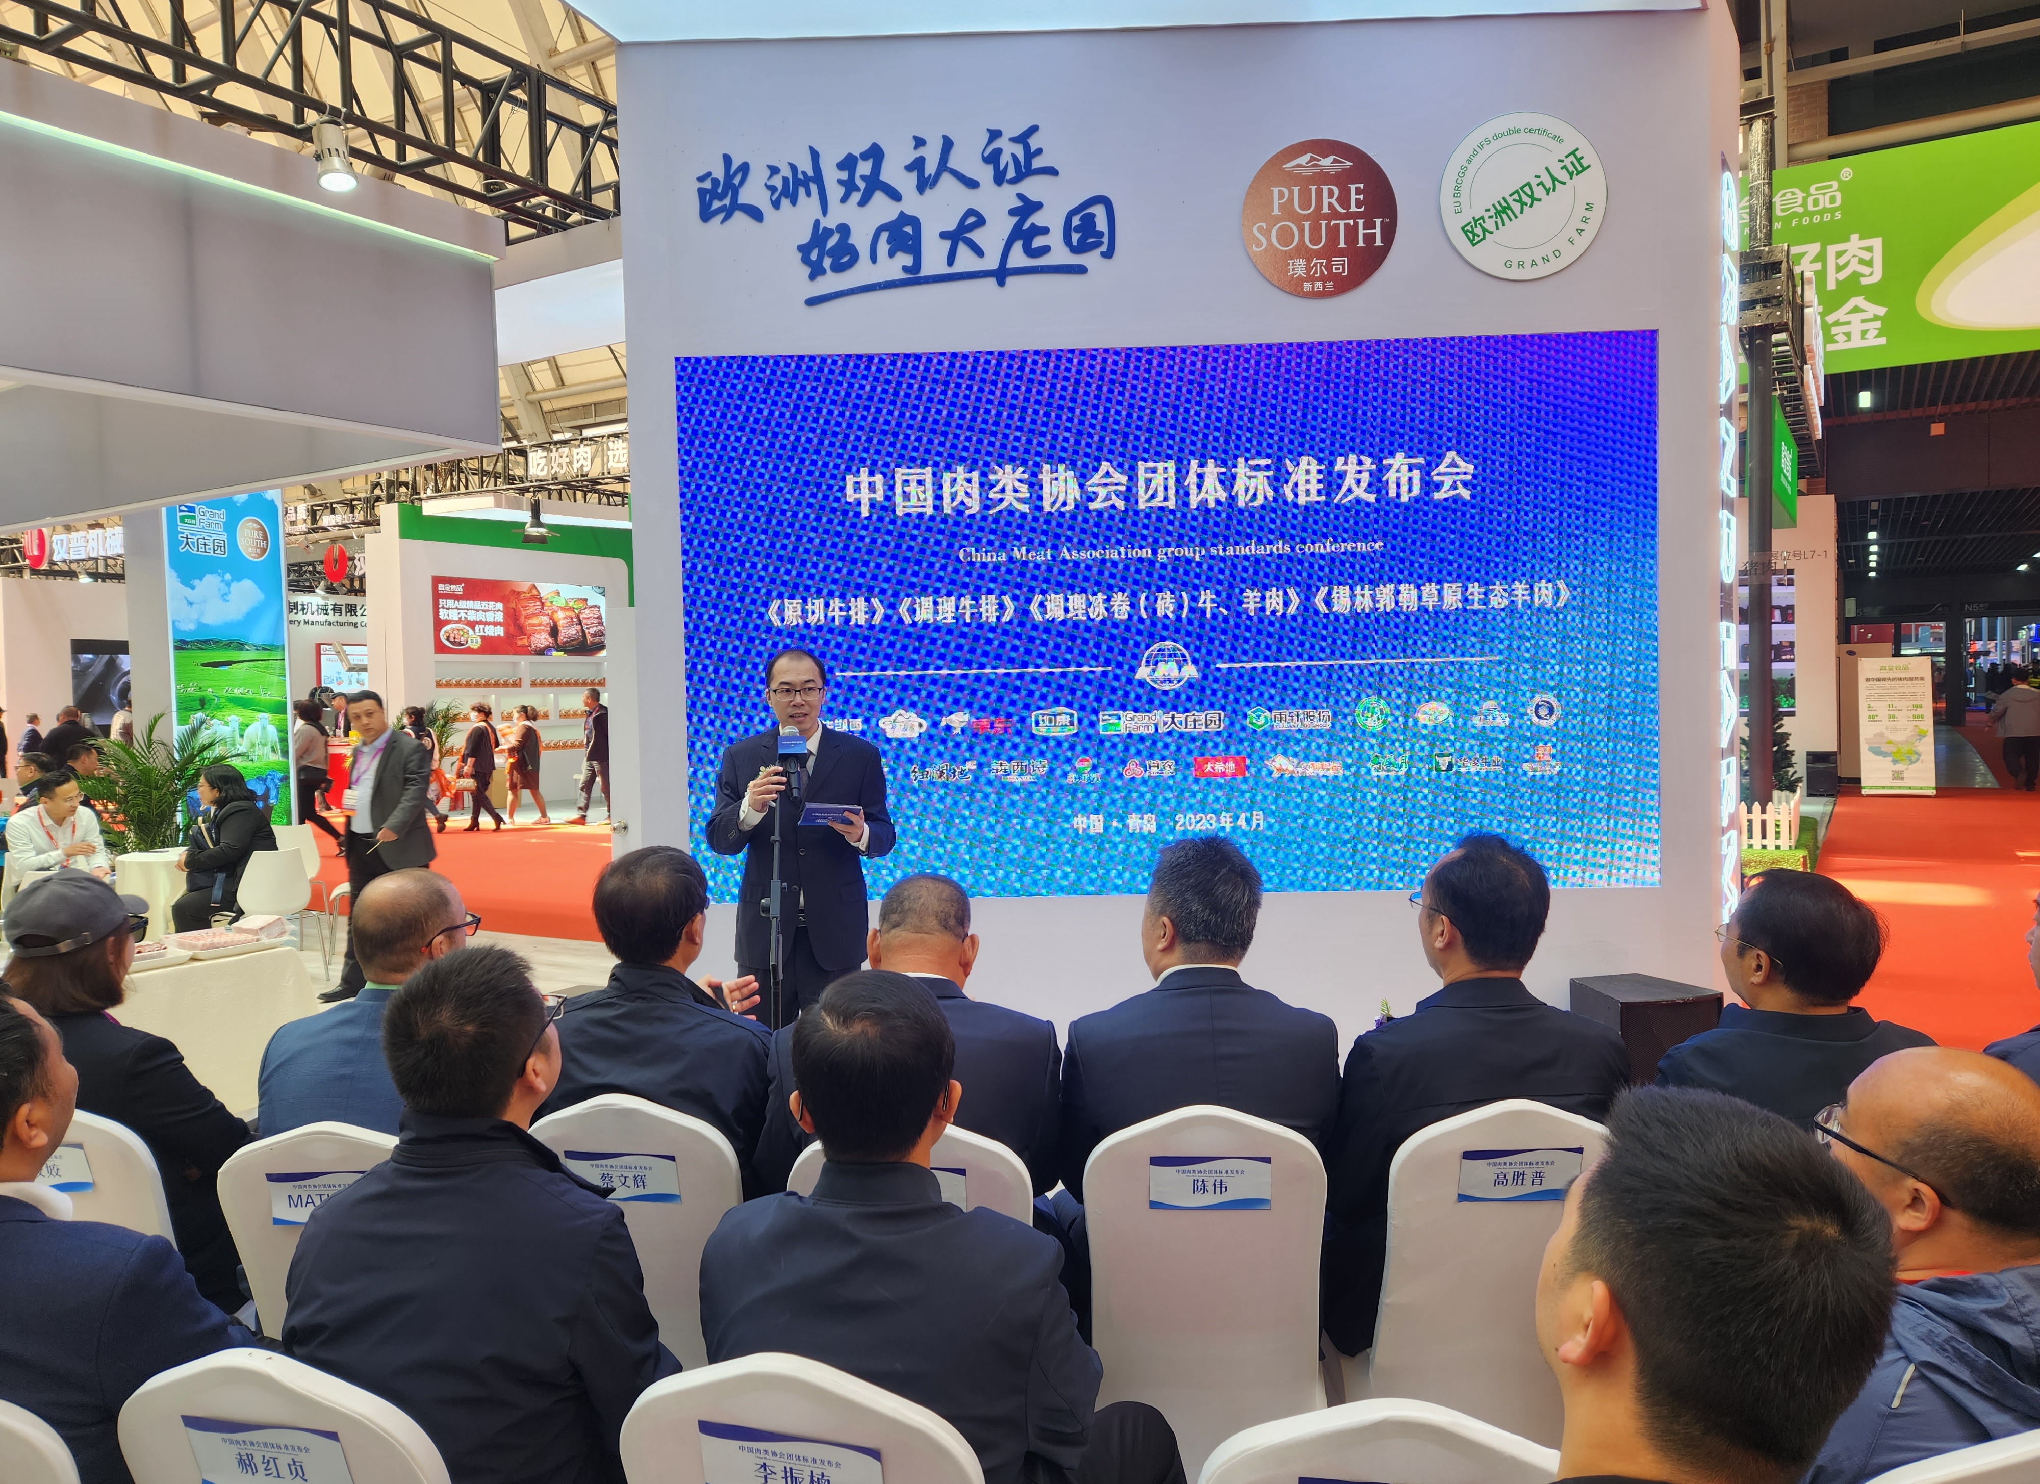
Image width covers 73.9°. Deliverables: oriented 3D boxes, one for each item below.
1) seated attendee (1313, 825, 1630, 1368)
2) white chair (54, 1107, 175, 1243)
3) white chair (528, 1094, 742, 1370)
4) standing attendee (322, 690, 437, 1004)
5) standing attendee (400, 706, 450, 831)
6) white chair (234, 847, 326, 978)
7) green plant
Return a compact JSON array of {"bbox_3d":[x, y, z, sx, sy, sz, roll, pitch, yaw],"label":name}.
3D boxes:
[{"bbox_3d":[0.882,0.833,2.864,0.530,1.330,0.850,-1,2,-5],"label":"seated attendee"},{"bbox_3d":[-1.739,1.080,2.720,0.430,0.905,0.560,-1,3,2],"label":"white chair"},{"bbox_3d":[-0.644,1.060,2.690,0.430,0.905,0.560,-1,3,6],"label":"white chair"},{"bbox_3d":[-3.597,0.556,7.599,0.550,1.710,0.420,0,3,32],"label":"standing attendee"},{"bbox_3d":[-7.686,0.315,17.499,0.580,1.620,0.480,-1,2,2],"label":"standing attendee"},{"bbox_3d":[-4.398,1.021,7.949,0.540,0.790,0.520,0,2,24],"label":"white chair"},{"bbox_3d":[-5.740,0.569,8.980,1.000,1.520,0.920,-3,3,-32],"label":"green plant"}]

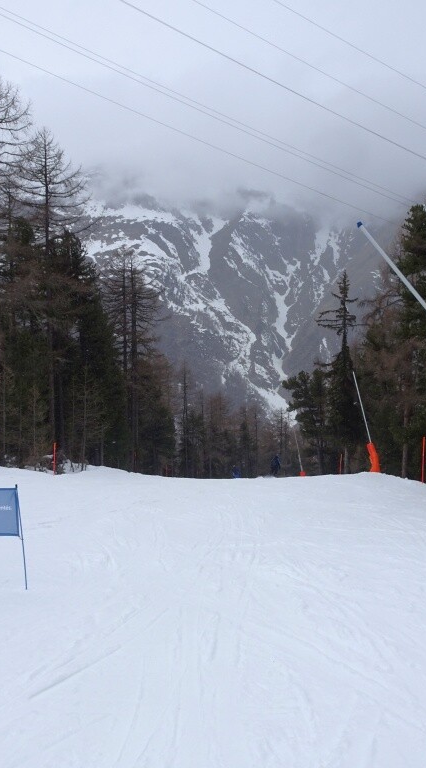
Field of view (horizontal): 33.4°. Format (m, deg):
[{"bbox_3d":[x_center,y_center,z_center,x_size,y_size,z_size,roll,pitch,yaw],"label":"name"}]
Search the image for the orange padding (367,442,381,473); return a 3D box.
[{"bbox_3d":[10.805,4.951,47.500,0.850,2.100,0.800,1,3,24],"label":"orange padding"}]

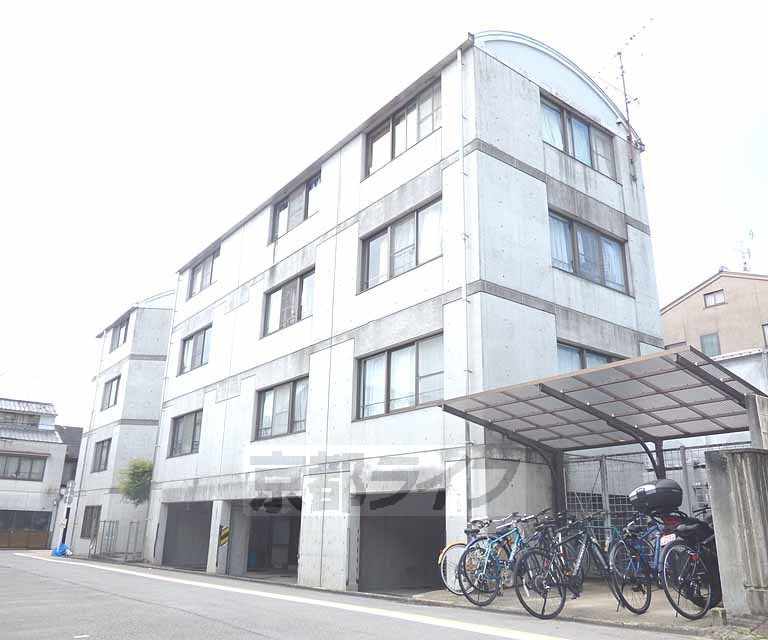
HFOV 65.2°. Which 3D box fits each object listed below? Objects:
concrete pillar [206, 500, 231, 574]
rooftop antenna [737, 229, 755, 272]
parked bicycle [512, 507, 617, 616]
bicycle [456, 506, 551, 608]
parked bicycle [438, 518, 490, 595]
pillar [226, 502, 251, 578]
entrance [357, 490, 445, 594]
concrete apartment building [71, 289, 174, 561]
[{"bbox_3d":[-4.381,5.792,16.035,0.283,1.808,0.566,15,-23,-36],"label":"concrete pillar"},{"bbox_3d":[13.839,-2.490,22.968,0.650,1.800,0.750,7,-19,-17],"label":"rooftop antenna"},{"bbox_3d":[2.075,2.703,6.660,1.680,1.040,0.600,16,-24,-36],"label":"parked bicycle"},{"bbox_3d":[1.596,3.180,7.925,1.670,1.030,0.580,18,-25,-39],"label":"bicycle"},{"bbox_3d":[1.426,3.313,8.520,1.720,1.020,0.570,17,-24,-39],"label":"parked bicycle"},{"bbox_3d":[-4.011,5.903,16.268,0.566,1.798,0.505,15,-23,-36],"label":"pillar"},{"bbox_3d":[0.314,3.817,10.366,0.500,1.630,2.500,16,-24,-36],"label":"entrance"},{"bbox_3d":[-10.814,5.198,29.428,5.757,11.595,6.666,15,-23,-36],"label":"concrete apartment building"}]

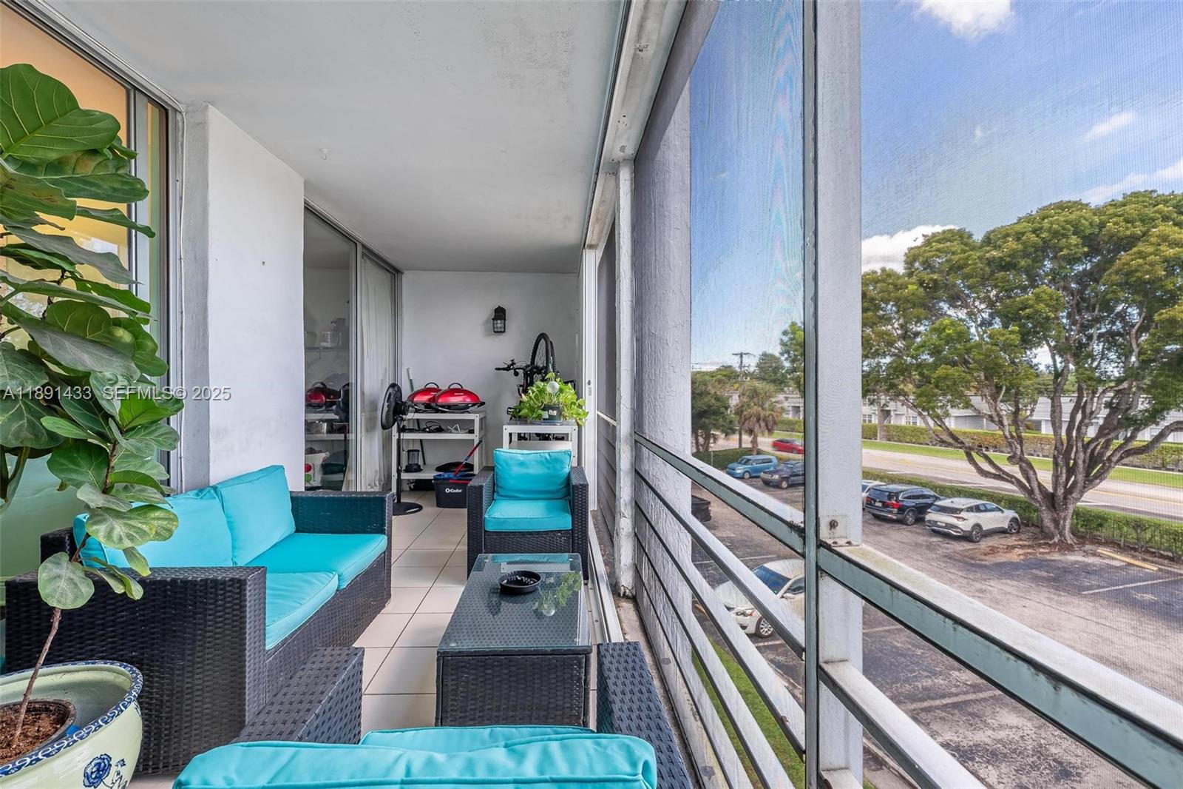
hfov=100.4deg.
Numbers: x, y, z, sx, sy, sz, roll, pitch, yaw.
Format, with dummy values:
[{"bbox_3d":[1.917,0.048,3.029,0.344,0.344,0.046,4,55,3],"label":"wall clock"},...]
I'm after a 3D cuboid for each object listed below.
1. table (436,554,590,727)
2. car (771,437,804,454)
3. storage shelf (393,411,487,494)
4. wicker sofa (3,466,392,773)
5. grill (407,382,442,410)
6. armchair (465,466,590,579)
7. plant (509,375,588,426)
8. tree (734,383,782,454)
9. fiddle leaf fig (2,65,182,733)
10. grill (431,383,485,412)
[{"bbox_3d":[-0.250,0.916,1.846,0.455,0.360,0.800,0,1,-4],"label":"table"},{"bbox_3d":[19.858,4.967,49.068,1.820,1.460,4.600,0,1,-22],"label":"car"},{"bbox_3d":[-1.484,0.616,4.907,0.808,0.870,0.480,0,1,-4],"label":"storage shelf"},{"bbox_3d":[-1.363,0.717,2.005,0.660,0.720,1.190,0,1,-4],"label":"wicker sofa"},{"bbox_3d":[-1.607,0.047,5.024,0.530,0.290,0.430,0,1,-20],"label":"grill"},{"bbox_3d":[-0.384,0.753,3.179,0.690,0.660,0.660,0,1,-4],"label":"armchair"},{"bbox_3d":[-0.374,0.058,4.385,0.680,0.450,0.550,0,1,-4],"label":"plant"},{"bbox_3d":[13.095,2.413,39.000,3.600,6.700,3.600,0,1,19],"label":"tree"},{"bbox_3d":[-1.282,0.000,1.026,0.540,1.400,0.540,0,1,-4],"label":"fiddle leaf fig"},{"bbox_3d":[-1.311,0.045,4.854,0.530,0.290,0.430,0,1,-20],"label":"grill"}]

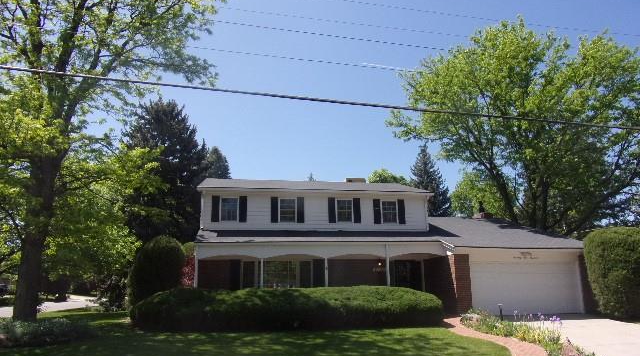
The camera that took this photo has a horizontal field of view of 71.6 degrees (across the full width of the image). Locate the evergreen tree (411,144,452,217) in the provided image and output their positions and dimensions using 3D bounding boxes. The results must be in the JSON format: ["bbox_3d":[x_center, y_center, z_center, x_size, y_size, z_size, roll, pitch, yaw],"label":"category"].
[{"bbox_3d":[9.257,3.112,38.077,5.200,12.350,5.200,1,-11,-9],"label":"evergreen tree"}]

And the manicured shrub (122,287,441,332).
[{"bbox_3d":[-0.867,4.562,15.503,10.700,1.330,1.900,1,-11,-9],"label":"manicured shrub"}]

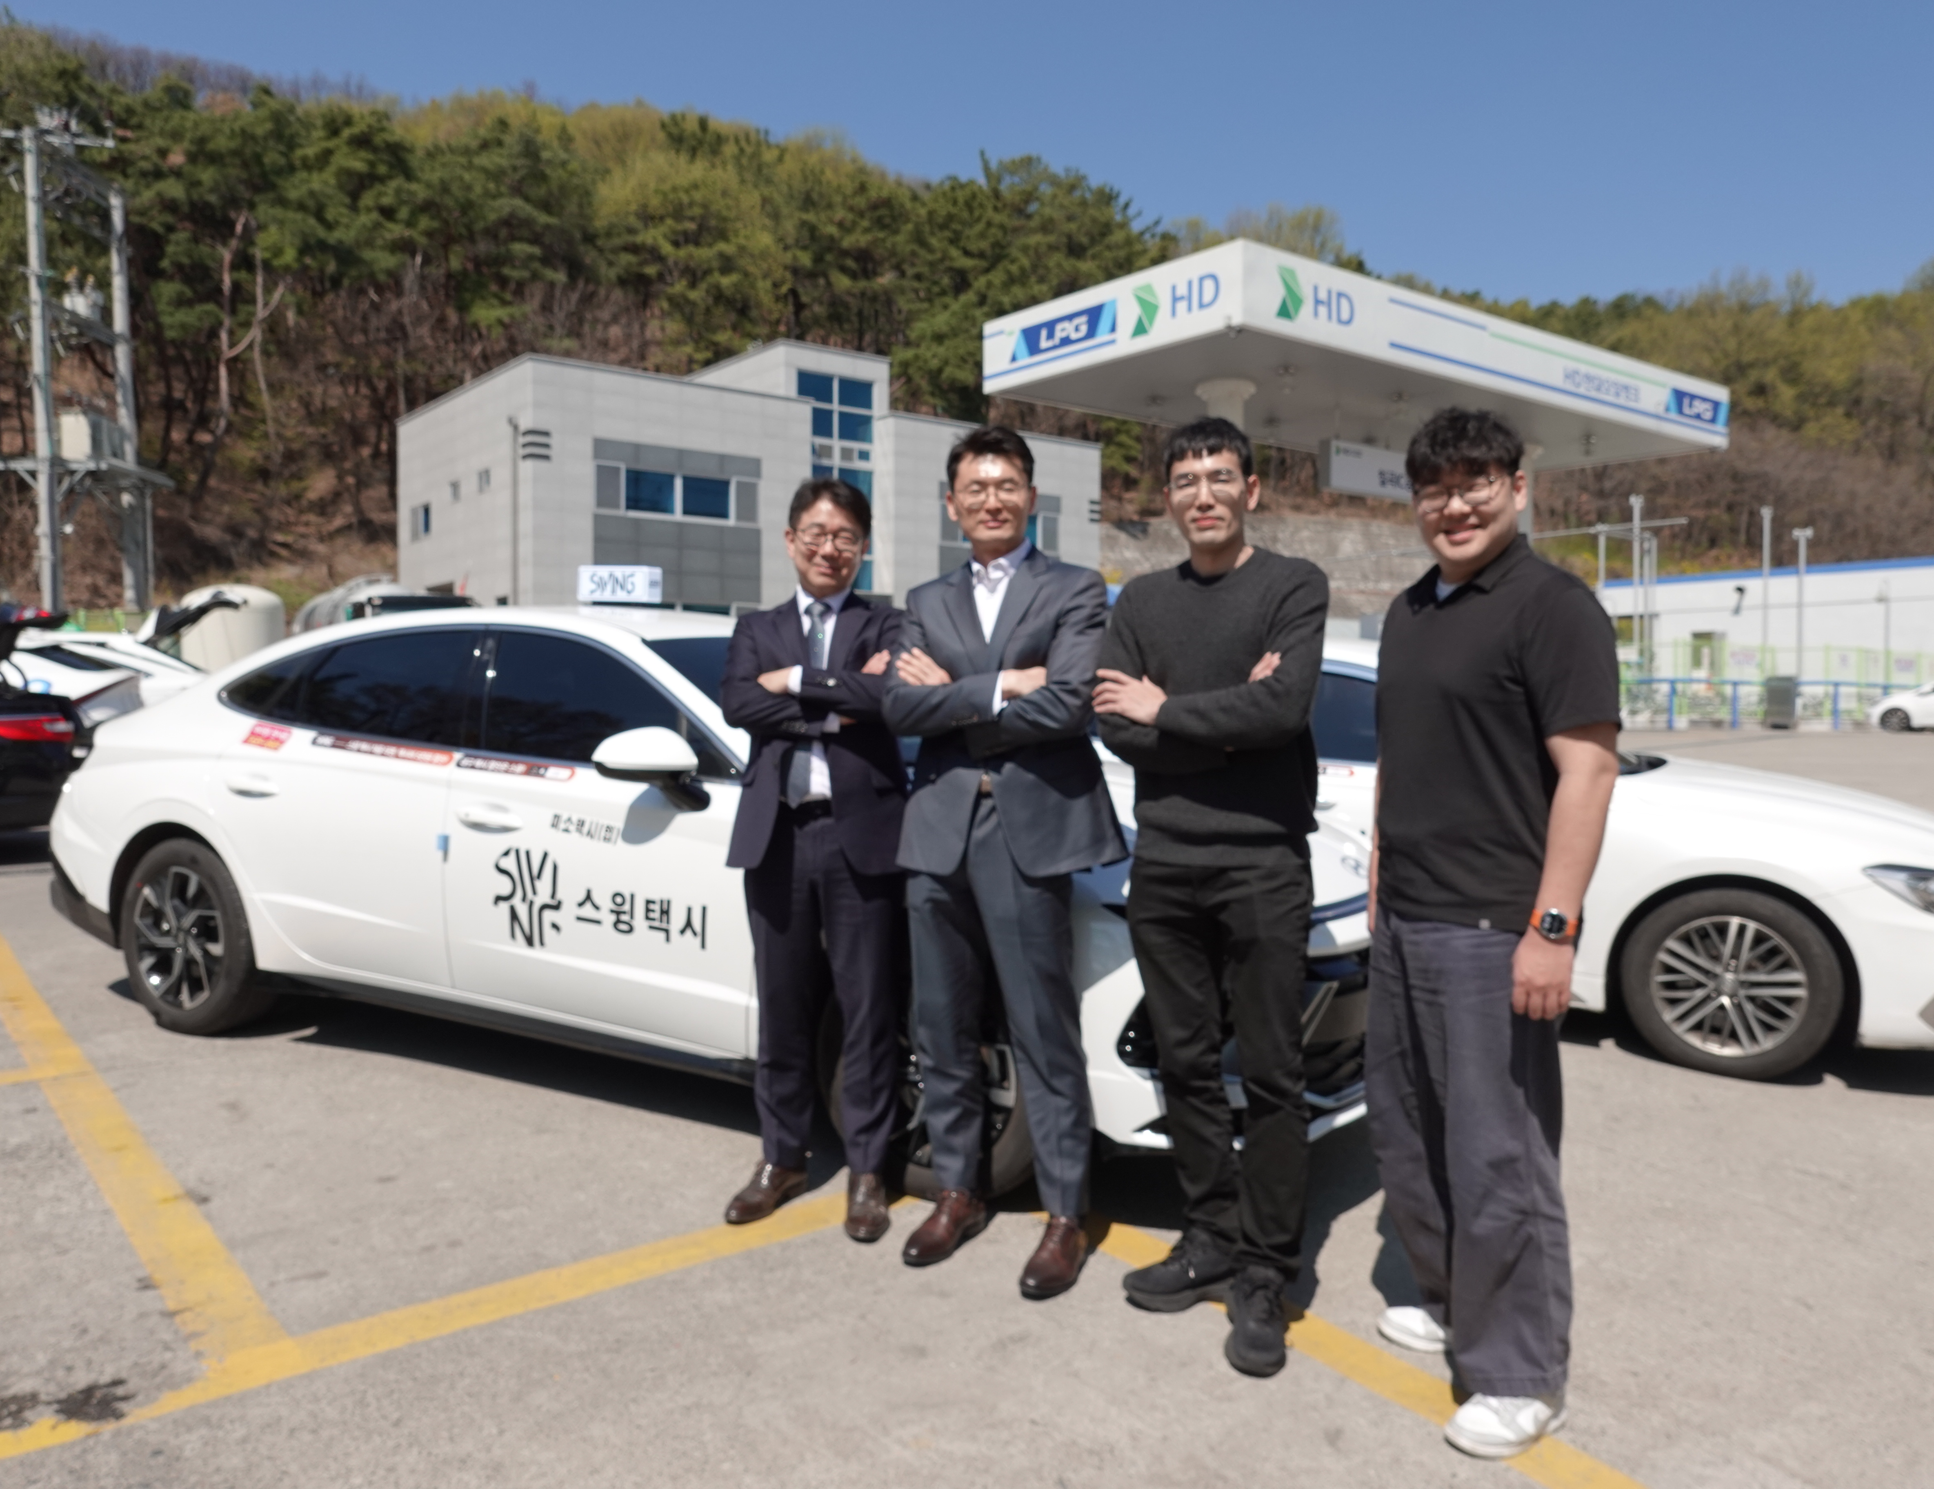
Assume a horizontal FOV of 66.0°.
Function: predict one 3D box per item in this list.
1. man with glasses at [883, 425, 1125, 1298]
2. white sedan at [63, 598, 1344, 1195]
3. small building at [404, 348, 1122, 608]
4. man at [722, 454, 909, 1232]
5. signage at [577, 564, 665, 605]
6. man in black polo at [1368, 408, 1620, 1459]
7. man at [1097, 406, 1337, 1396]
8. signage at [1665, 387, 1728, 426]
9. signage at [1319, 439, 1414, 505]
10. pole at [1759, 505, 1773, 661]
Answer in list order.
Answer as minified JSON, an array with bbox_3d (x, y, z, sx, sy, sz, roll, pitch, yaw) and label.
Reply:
[{"bbox_3d":[0.070,0.213,3.170,0.520,1.770,0.400,1,2,18],"label":"man with glasses"},{"bbox_3d":[-0.967,0.267,4.999,4.900,1.450,1.860,3,4,29],"label":"white sedan"},{"bbox_3d":[-6.500,-6.600,47.700,19.800,10.600,10.700,-1,1,-38],"label":"small building"},{"bbox_3d":[-0.347,0.235,3.420,0.470,1.700,0.360,0,1,-1],"label":"man"},{"bbox_3d":[-1.205,-0.555,5.170,0.330,0.130,0.110,2,2,29],"label":"signage"},{"bbox_3d":[0.950,0.278,2.670,0.500,1.750,0.390,2,2,36],"label":"man in black polo"},{"bbox_3d":[0.475,0.243,2.950,0.490,1.760,0.400,1,2,27],"label":"man"},{"bbox_3d":[11.340,-5.230,23.100,2.050,0.420,0.080,-1,2,-38],"label":"signage"},{"bbox_3d":[6.450,-4.200,22.900,2.800,0.720,0.200,-1,1,-39],"label":"signage"},{"bbox_3d":[22.000,-3.800,41.000,0.280,5.500,0.280,0,2,0],"label":"pole"}]

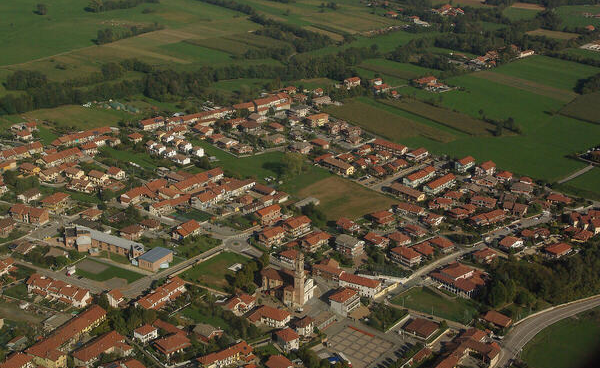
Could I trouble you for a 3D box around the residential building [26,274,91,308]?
[{"bbox_3d":[-154.840,67.790,559.960,46.800,8.400,12.200,12,24,27],"label":"residential building"}]

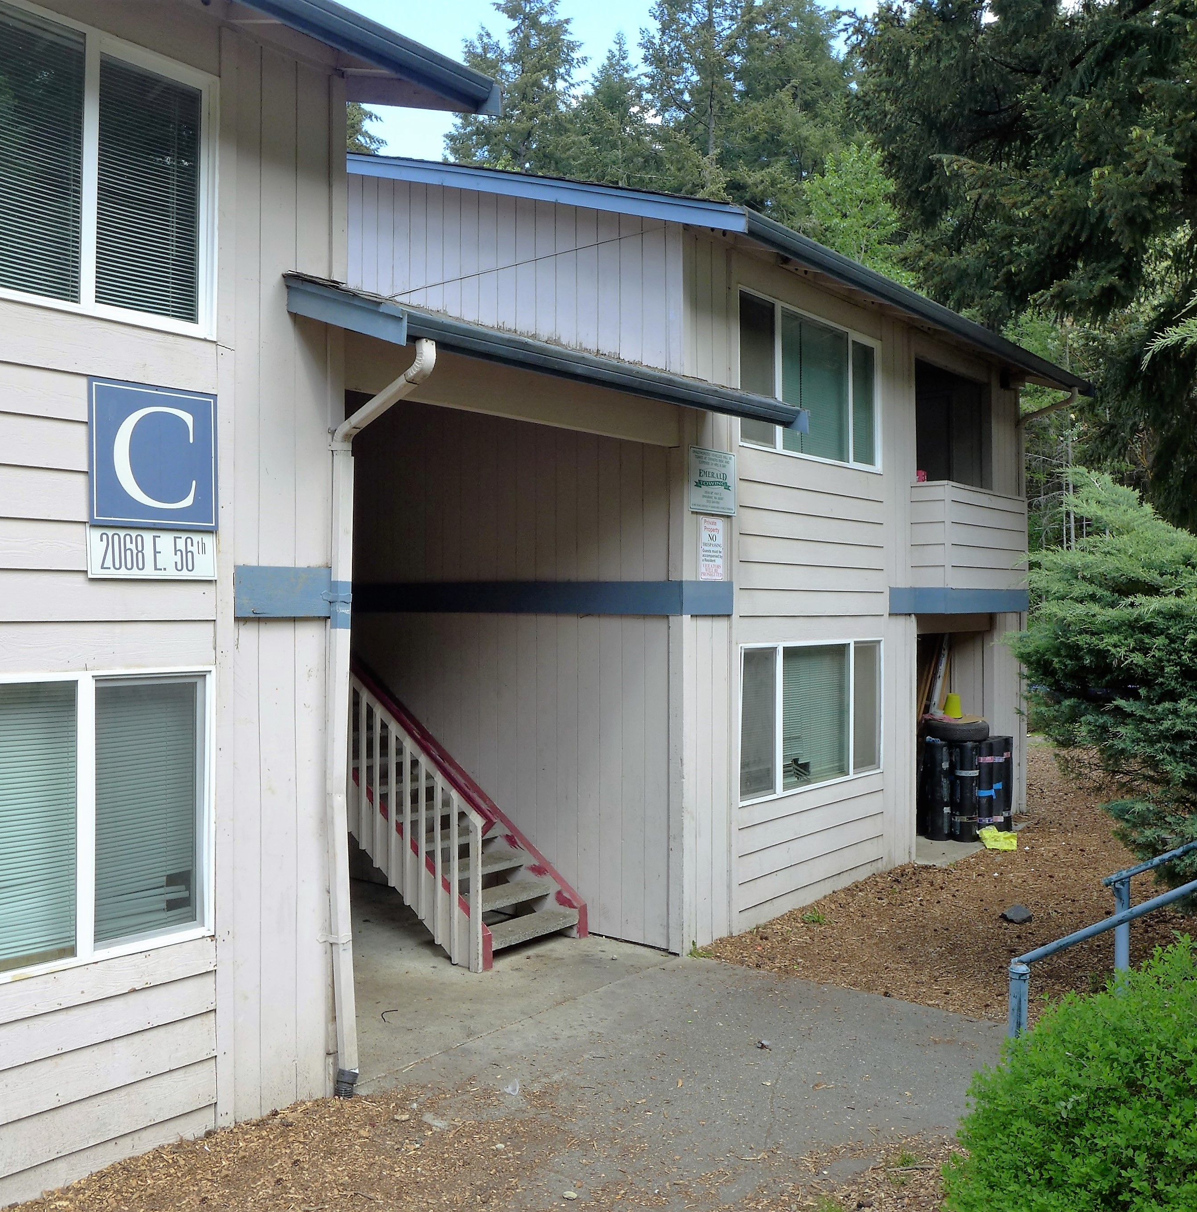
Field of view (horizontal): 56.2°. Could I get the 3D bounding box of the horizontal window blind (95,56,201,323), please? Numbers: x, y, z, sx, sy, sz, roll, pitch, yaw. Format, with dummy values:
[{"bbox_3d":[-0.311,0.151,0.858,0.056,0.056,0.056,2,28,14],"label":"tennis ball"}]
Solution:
[{"bbox_3d":[-1.968,-1.815,4.922,0.040,1.074,0.478,0,-1,40],"label":"horizontal window blind"}]

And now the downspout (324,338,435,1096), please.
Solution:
[{"bbox_3d":[-1.032,0.588,5.358,0.701,3.616,0.100,0,-1,40],"label":"downspout"}]

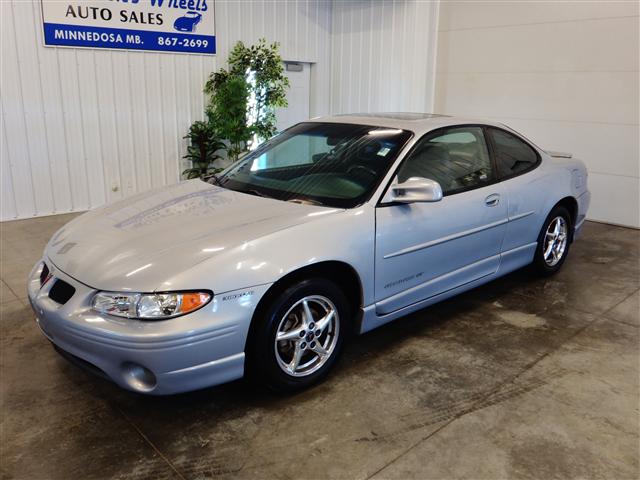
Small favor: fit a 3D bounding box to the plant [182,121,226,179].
[{"bbox_3d":[-1.594,-1.097,7.310,0.609,1.117,0.579,-13,21,-40],"label":"plant"}]

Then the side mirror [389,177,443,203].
[{"bbox_3d":[0.524,-0.265,2.880,0.162,0.127,0.238,-13,21,-40],"label":"side mirror"}]

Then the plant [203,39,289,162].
[{"bbox_3d":[-1.076,-1.750,7.592,1.218,2.152,1.035,-13,21,-40],"label":"plant"}]

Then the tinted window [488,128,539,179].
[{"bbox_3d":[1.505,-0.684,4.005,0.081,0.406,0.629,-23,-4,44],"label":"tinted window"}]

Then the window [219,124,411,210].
[{"bbox_3d":[-0.053,-0.565,3.622,1.472,0.132,0.853,18,52,46],"label":"window"}]

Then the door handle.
[{"bbox_3d":[1.198,-0.278,3.602,0.178,0.091,0.046,-13,21,-40],"label":"door handle"}]

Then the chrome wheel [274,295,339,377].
[{"bbox_3d":[-0.111,0.488,2.768,0.447,0.447,0.183,-13,21,-40],"label":"chrome wheel"}]

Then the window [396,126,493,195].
[{"bbox_3d":[0.830,-0.525,3.411,1.157,0.457,0.081,-13,-7,-40],"label":"window"}]

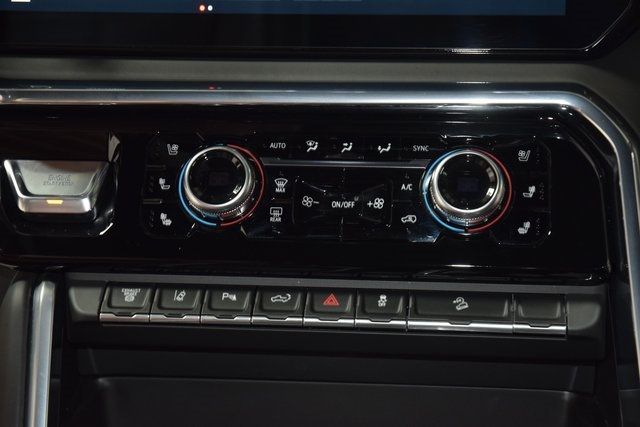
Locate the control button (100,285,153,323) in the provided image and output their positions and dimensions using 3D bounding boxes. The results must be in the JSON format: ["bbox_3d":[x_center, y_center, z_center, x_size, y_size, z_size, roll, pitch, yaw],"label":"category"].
[{"bbox_3d":[-0.088,0.041,0.666,0.022,0.015,0.008,1,-30,6],"label":"control button"}]

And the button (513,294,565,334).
[{"bbox_3d":[0.098,0.045,0.647,0.022,0.015,0.008,1,-30,6],"label":"button"}]

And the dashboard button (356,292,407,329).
[{"bbox_3d":[0.028,0.043,0.654,0.022,0.015,0.008,1,-30,6],"label":"dashboard button"}]

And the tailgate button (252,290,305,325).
[{"bbox_3d":[-0.019,0.043,0.659,0.022,0.015,0.008,1,-30,6],"label":"tailgate button"}]

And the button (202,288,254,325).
[{"bbox_3d":[-0.041,0.042,0.661,0.022,0.015,0.008,1,-30,6],"label":"button"}]

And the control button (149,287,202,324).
[{"bbox_3d":[-0.065,0.042,0.663,0.022,0.015,0.008,1,-30,6],"label":"control button"}]

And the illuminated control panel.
[{"bbox_3d":[0.012,-0.011,0.664,0.184,0.045,0.018,1,-17,6],"label":"illuminated control panel"}]

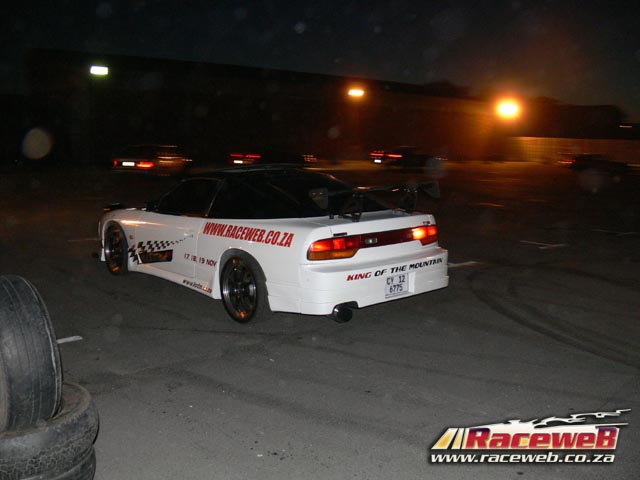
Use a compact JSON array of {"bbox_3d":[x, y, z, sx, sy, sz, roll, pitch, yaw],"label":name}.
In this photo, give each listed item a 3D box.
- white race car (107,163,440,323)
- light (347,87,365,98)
[{"bbox_3d":[-0.884,-0.136,7.046,1.740,1.290,4.510,-7,12,-42],"label":"white race car"},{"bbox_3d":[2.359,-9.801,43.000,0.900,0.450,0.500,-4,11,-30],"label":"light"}]

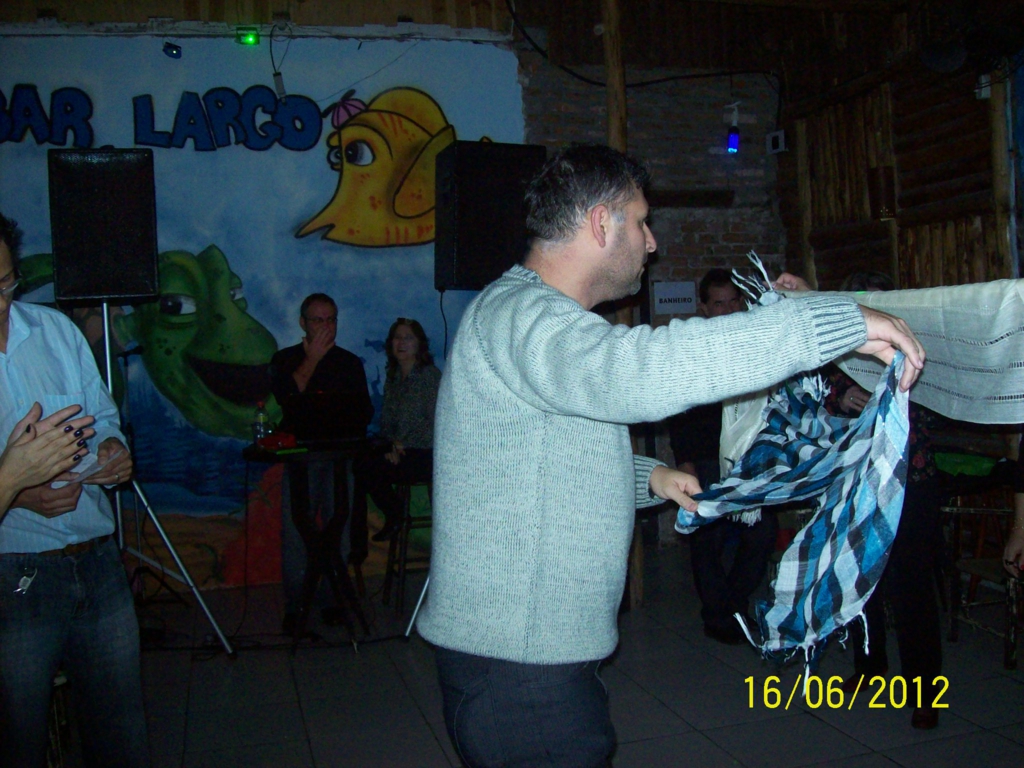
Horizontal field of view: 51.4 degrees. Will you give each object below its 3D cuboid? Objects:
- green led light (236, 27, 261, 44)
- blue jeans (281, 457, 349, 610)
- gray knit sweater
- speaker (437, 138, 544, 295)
[{"bbox_3d":[-1.595,-2.098,6.420,0.130,0.100,0.110,-4,2,-19],"label":"green led light"},{"bbox_3d":[-1.025,0.712,5.526,0.380,0.940,0.320,-3,2,-9],"label":"blue jeans"},{"bbox_3d":[0.180,0.115,1.720,0.660,0.630,0.540,-3,2,-9],"label":"gray knit sweater"},{"bbox_3d":[-0.114,-0.828,5.350,0.455,0.690,0.380,0,2,-18],"label":"speaker"}]

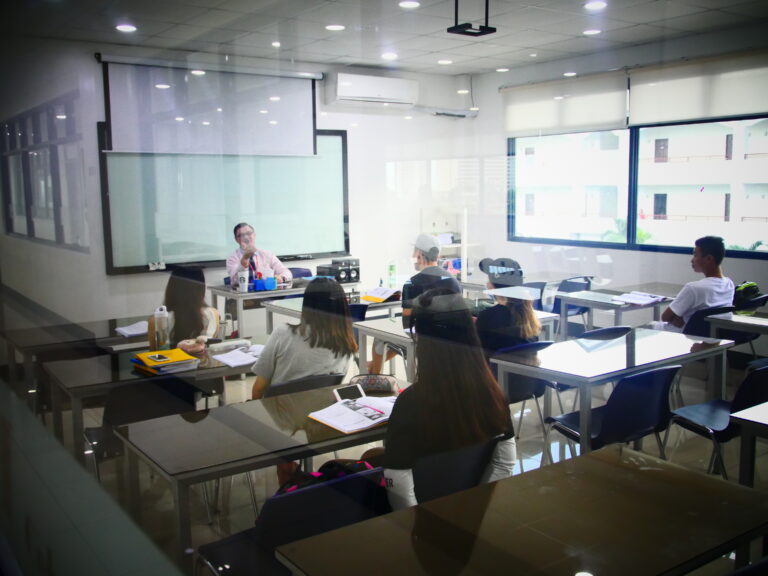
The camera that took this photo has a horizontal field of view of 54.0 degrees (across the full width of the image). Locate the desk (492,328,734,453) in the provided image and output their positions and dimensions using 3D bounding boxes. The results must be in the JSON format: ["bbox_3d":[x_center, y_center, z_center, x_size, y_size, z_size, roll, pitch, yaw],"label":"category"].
[{"bbox_3d":[1.295,0.710,4.173,1.290,0.745,0.615,-6,9,-35],"label":"desk"}]

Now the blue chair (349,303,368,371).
[{"bbox_3d":[-0.428,0.502,5.793,0.460,0.770,0.500,-6,9,-35],"label":"blue chair"}]

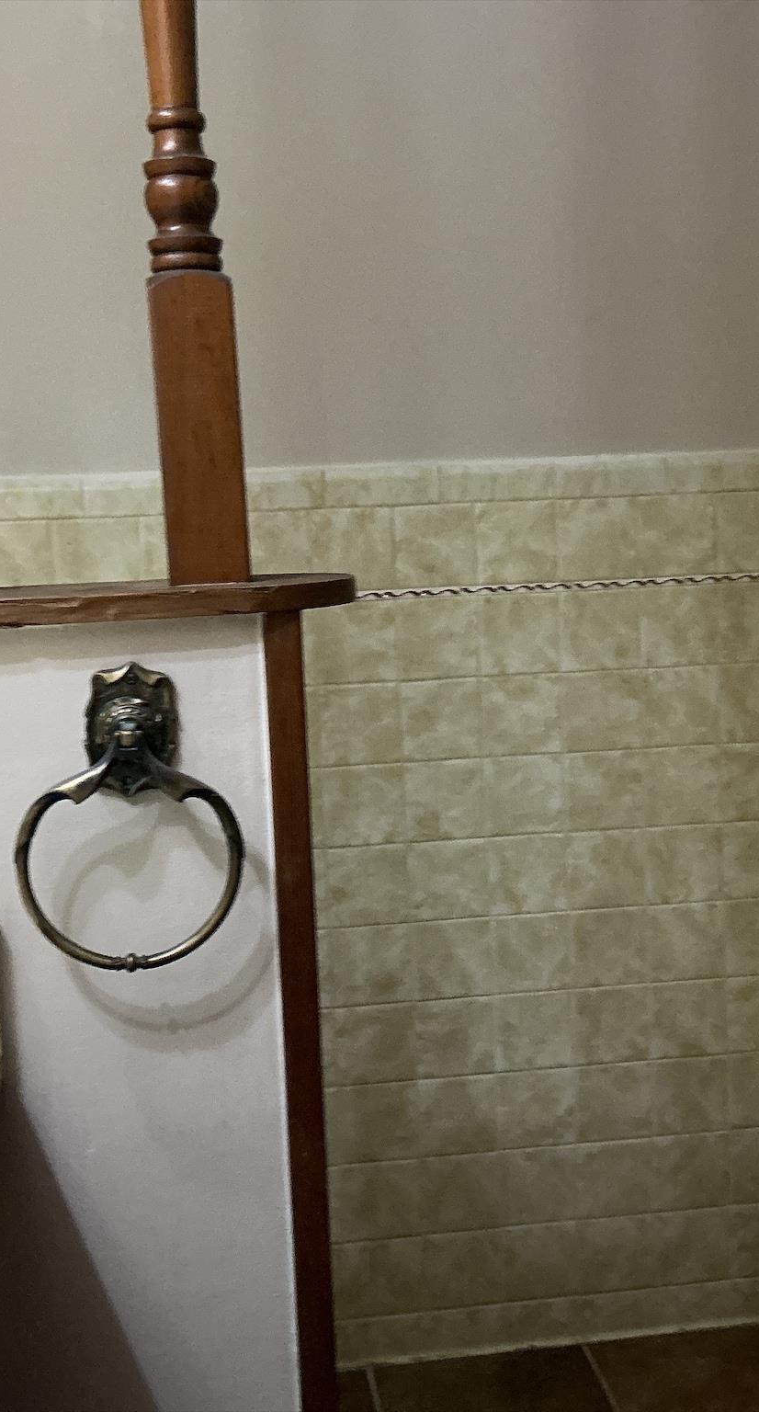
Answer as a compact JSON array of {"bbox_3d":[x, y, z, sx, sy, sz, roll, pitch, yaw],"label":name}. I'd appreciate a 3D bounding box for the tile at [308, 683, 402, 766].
[{"bbox_3d":[-0.027,0.025,2.024,0.112,0.108,0.010,-3,6,-7],"label":"tile"}]

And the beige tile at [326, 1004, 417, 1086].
[{"bbox_3d":[-0.007,0.461,2.069,0.112,0.108,0.010,-3,6,-7],"label":"beige tile"}]

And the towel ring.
[{"bbox_3d":[-0.169,0.076,1.030,0.152,0.206,0.058,-3,6,-7],"label":"towel ring"}]

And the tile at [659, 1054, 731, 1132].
[{"bbox_3d":[0.436,0.545,2.133,0.108,0.108,0.008,-3,6,-7],"label":"tile"}]

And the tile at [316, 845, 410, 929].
[{"bbox_3d":[-0.013,0.241,2.035,0.107,0.107,0.009,-3,5,-7],"label":"tile"}]

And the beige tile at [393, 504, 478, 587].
[{"bbox_3d":[0.073,-0.210,2.005,0.108,0.108,0.009,-3,6,-7],"label":"beige tile"}]

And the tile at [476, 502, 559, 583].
[{"bbox_3d":[0.183,-0.218,2.027,0.108,0.108,0.010,-3,6,-7],"label":"tile"}]

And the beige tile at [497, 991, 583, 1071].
[{"bbox_3d":[0.213,0.444,2.080,0.107,0.107,0.009,-3,5,-7],"label":"beige tile"}]

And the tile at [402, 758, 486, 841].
[{"bbox_3d":[0.089,0.128,2.040,0.108,0.108,0.009,-3,6,-7],"label":"tile"}]

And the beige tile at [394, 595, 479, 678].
[{"bbox_3d":[0.079,-0.089,2.017,0.108,0.108,0.009,-3,6,-7],"label":"beige tile"}]

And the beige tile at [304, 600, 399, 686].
[{"bbox_3d":[-0.032,-0.084,2.013,0.112,0.108,0.010,-3,6,-7],"label":"beige tile"}]

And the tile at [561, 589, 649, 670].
[{"bbox_3d":[0.295,-0.102,2.043,0.107,0.107,0.009,-3,5,-7],"label":"tile"}]

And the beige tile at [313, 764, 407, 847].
[{"bbox_3d":[-0.022,0.134,2.035,0.112,0.108,0.010,-3,6,-7],"label":"beige tile"}]

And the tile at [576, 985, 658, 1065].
[{"bbox_3d":[0.322,0.442,2.109,0.108,0.108,0.008,-3,6,-7],"label":"tile"}]

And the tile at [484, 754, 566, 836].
[{"bbox_3d":[0.198,0.122,2.064,0.108,0.108,0.008,-3,6,-7],"label":"tile"}]

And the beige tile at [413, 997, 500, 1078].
[{"bbox_3d":[0.105,0.455,2.083,0.108,0.108,0.008,-3,6,-7],"label":"beige tile"}]

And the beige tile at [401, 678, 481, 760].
[{"bbox_3d":[0.085,0.019,2.040,0.108,0.108,0.008,-3,6,-7],"label":"beige tile"}]

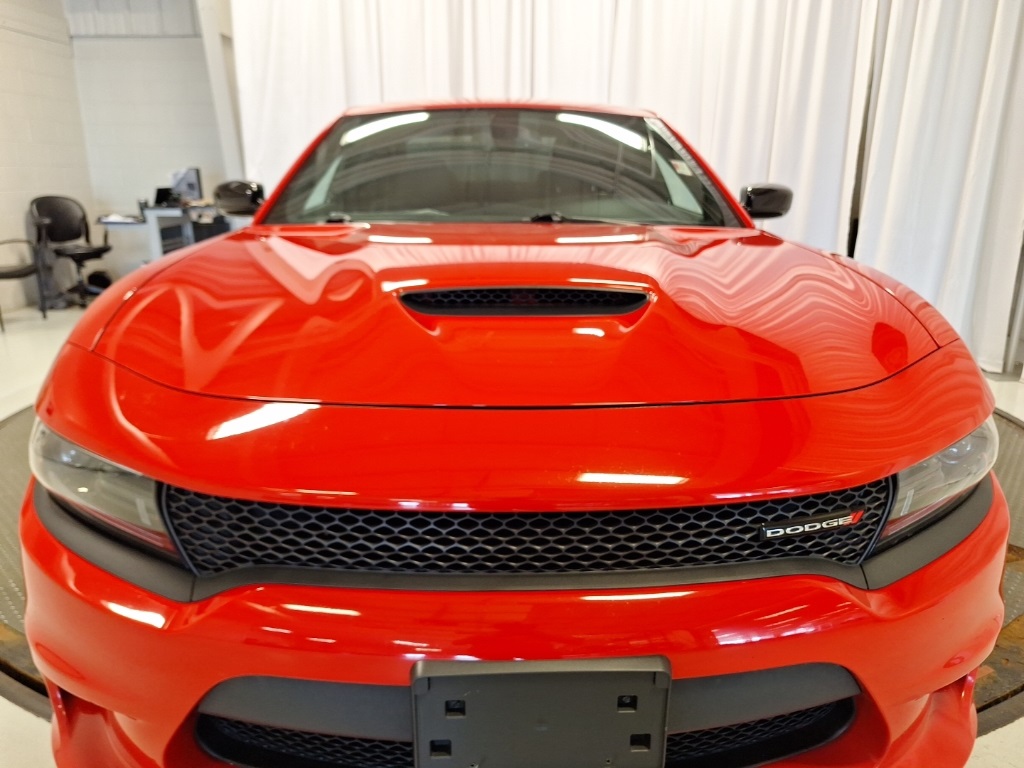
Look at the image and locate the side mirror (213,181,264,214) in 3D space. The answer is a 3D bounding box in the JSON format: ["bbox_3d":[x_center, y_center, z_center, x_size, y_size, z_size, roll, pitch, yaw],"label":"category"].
[{"bbox_3d":[-0.995,-0.675,2.473,0.215,0.130,0.140,0,17,-2],"label":"side mirror"}]

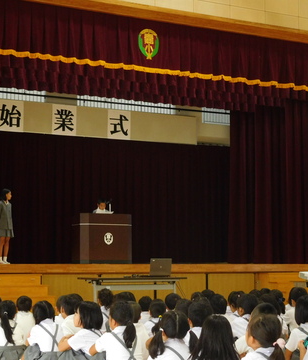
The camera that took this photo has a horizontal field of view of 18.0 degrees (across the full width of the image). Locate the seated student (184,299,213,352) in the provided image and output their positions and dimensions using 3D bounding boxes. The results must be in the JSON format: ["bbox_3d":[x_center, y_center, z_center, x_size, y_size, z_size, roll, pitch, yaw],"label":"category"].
[{"bbox_3d":[0.324,1.258,7.369,0.390,0.708,0.530,3,-6,-35],"label":"seated student"}]

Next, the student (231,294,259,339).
[{"bbox_3d":[0.797,1.385,8.763,0.390,0.697,0.530,3,-6,-35],"label":"student"}]

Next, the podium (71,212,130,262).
[{"bbox_3d":[-1.026,1.198,19.570,1.140,1.000,0.520,3,-6,-31],"label":"podium"}]

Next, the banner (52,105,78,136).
[{"bbox_3d":[-1.959,-1.314,21.302,0.589,0.679,0.020,3,-6,-31],"label":"banner"}]

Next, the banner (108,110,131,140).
[{"bbox_3d":[-0.775,-1.247,22.008,0.593,0.663,0.020,3,-6,-31],"label":"banner"}]

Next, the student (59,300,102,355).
[{"bbox_3d":[-0.591,1.299,7.666,0.390,0.678,0.530,5,-7,-45],"label":"student"}]

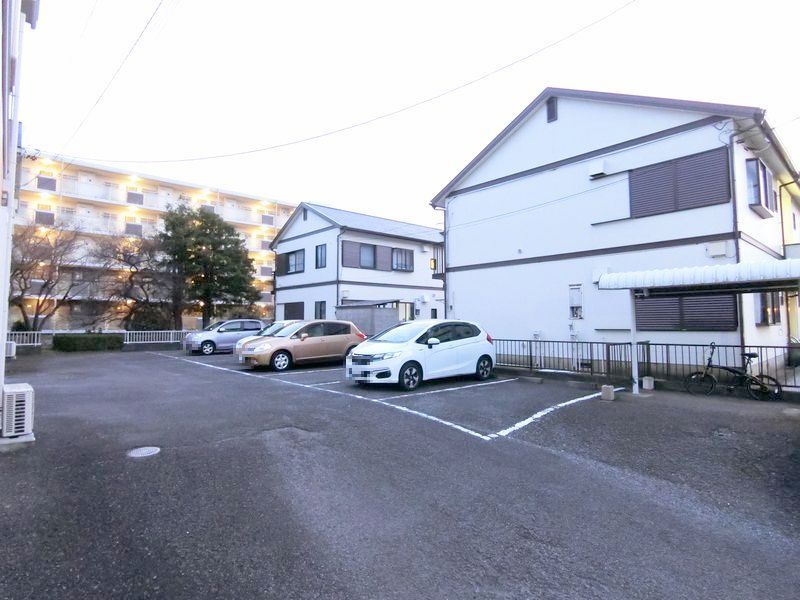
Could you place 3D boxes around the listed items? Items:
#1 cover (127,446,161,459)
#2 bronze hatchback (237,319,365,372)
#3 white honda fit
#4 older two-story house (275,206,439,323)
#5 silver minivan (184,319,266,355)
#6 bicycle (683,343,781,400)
[{"bbox_3d":[-2.945,1.759,5.041,0.370,0.030,0.370,0,-3,0],"label":"cover"},{"bbox_3d":[-3.163,1.461,14.765,4.230,1.530,1.710,2,-4,-39],"label":"bronze hatchback"},{"bbox_3d":[0.567,1.233,10.672,3.990,1.520,1.710,2,-4,-41],"label":"white honda fit"},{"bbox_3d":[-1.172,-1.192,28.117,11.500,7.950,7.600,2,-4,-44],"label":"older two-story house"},{"bbox_3d":[-8.363,1.813,21.359,3.900,1.560,1.690,2,-4,-39],"label":"silver minivan"},{"bbox_3d":[6.277,1.310,8.324,1.450,1.040,0.500,-2,-3,31],"label":"bicycle"}]

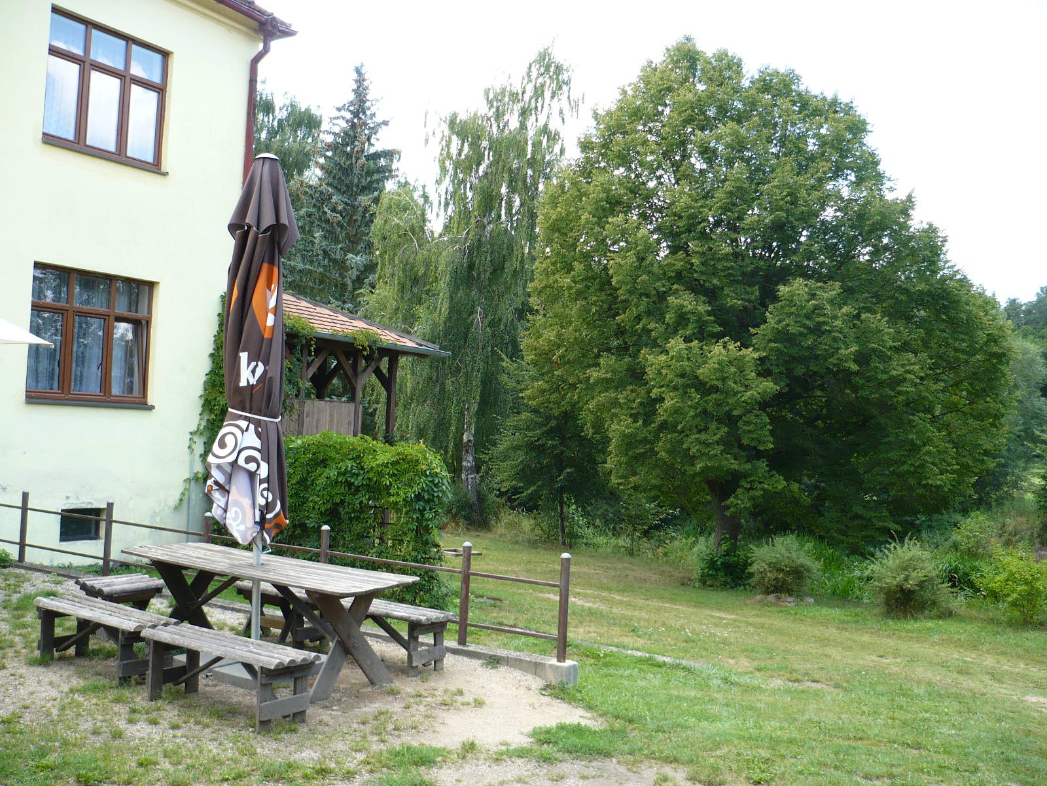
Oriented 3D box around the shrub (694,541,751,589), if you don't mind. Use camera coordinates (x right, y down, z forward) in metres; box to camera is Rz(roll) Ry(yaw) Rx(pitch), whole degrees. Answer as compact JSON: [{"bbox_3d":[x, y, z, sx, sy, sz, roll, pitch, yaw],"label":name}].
[{"bbox_3d":[2.703,2.325,14.397,0.708,0.634,0.693,1,-2,0],"label":"shrub"}]

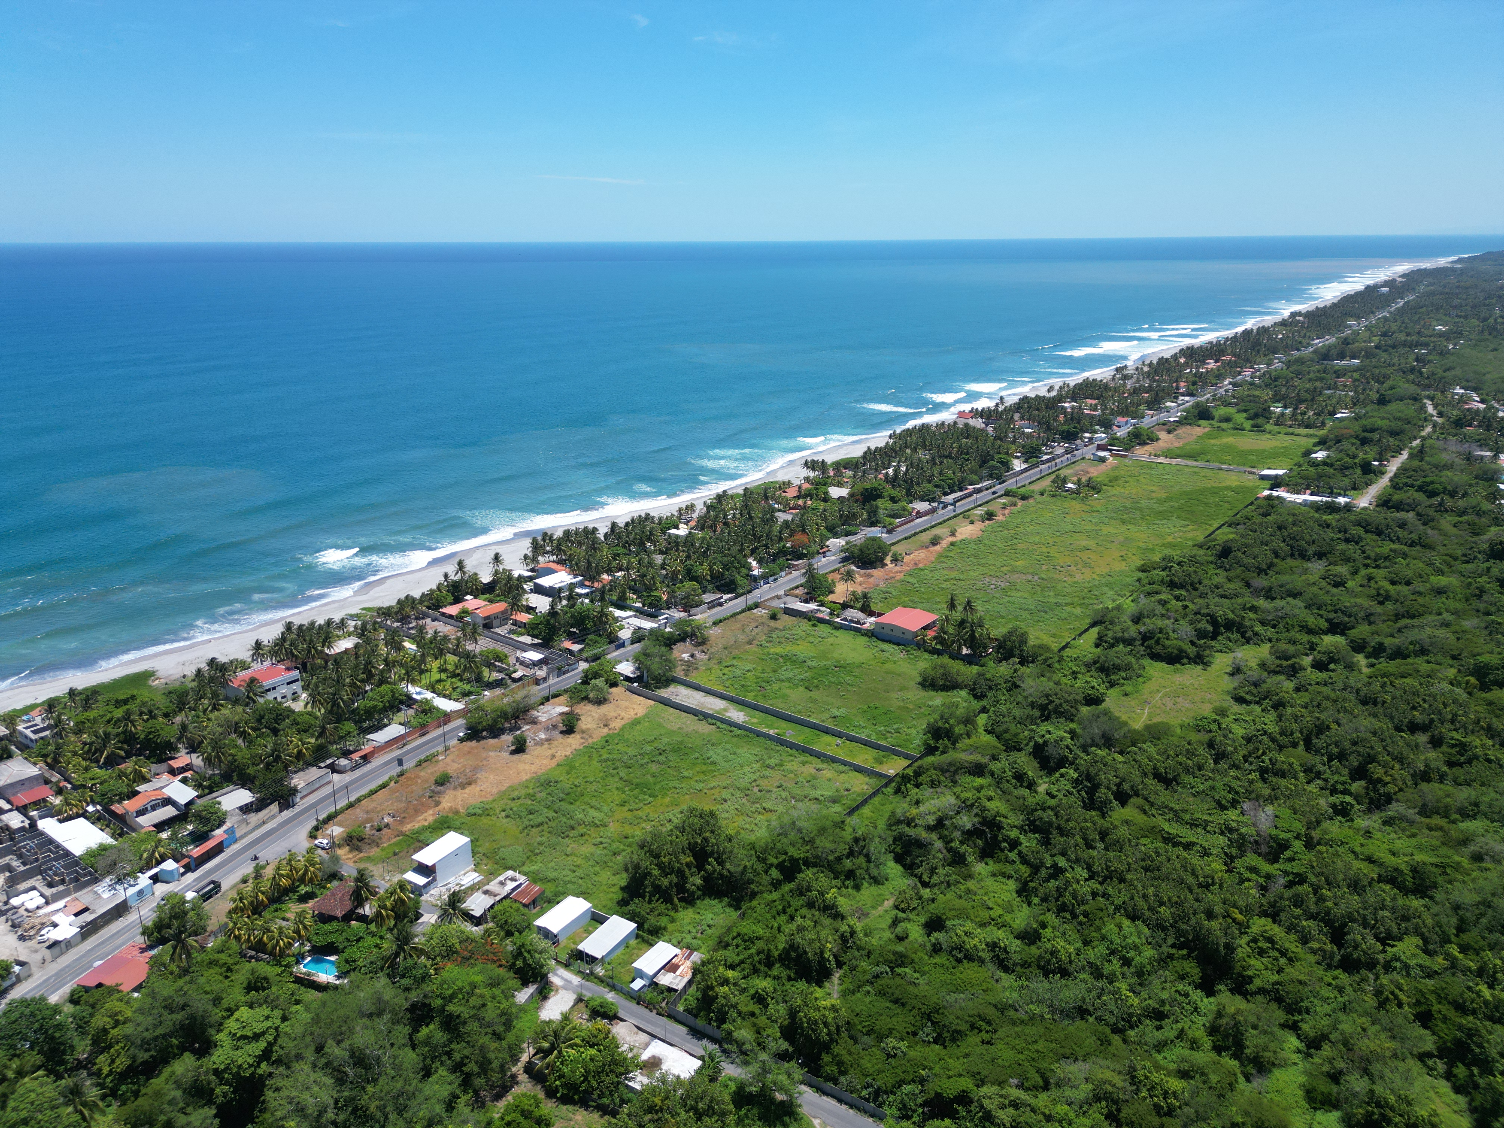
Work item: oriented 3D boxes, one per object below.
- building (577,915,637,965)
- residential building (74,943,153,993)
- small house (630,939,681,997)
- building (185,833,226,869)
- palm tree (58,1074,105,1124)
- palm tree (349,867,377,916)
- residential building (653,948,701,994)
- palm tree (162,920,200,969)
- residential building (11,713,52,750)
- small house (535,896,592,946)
[{"bbox_3d":[-29.529,77.809,213.571,5.842,3.500,11.863,10,20,30],"label":"building"},{"bbox_3d":[-115.183,74.738,190.512,8.800,3.800,12.100,7,19,22],"label":"residential building"},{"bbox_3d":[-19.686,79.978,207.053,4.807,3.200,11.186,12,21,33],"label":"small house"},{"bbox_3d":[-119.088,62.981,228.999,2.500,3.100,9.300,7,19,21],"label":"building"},{"bbox_3d":[-104.410,84.920,163.440,7.490,10.350,7.490,-14,22,-37],"label":"palm tree"},{"bbox_3d":[-81.443,70.988,219.278,6.000,13.500,6.000,0,17,0],"label":"palm tree"},{"bbox_3d":[-12.860,74.831,190.255,4.800,2.900,10.300,10,20,28],"label":"residential building"},{"bbox_3d":[-111.452,76.302,205.301,6.800,12.000,6.800,0,17,0],"label":"palm tree"},{"bbox_3d":[-200.900,47.470,294.280,13.300,3.650,7.390,13,22,35],"label":"residential building"},{"bbox_3d":[-36.941,69.977,204.986,5.830,3.500,10.680,11,21,31],"label":"small house"}]

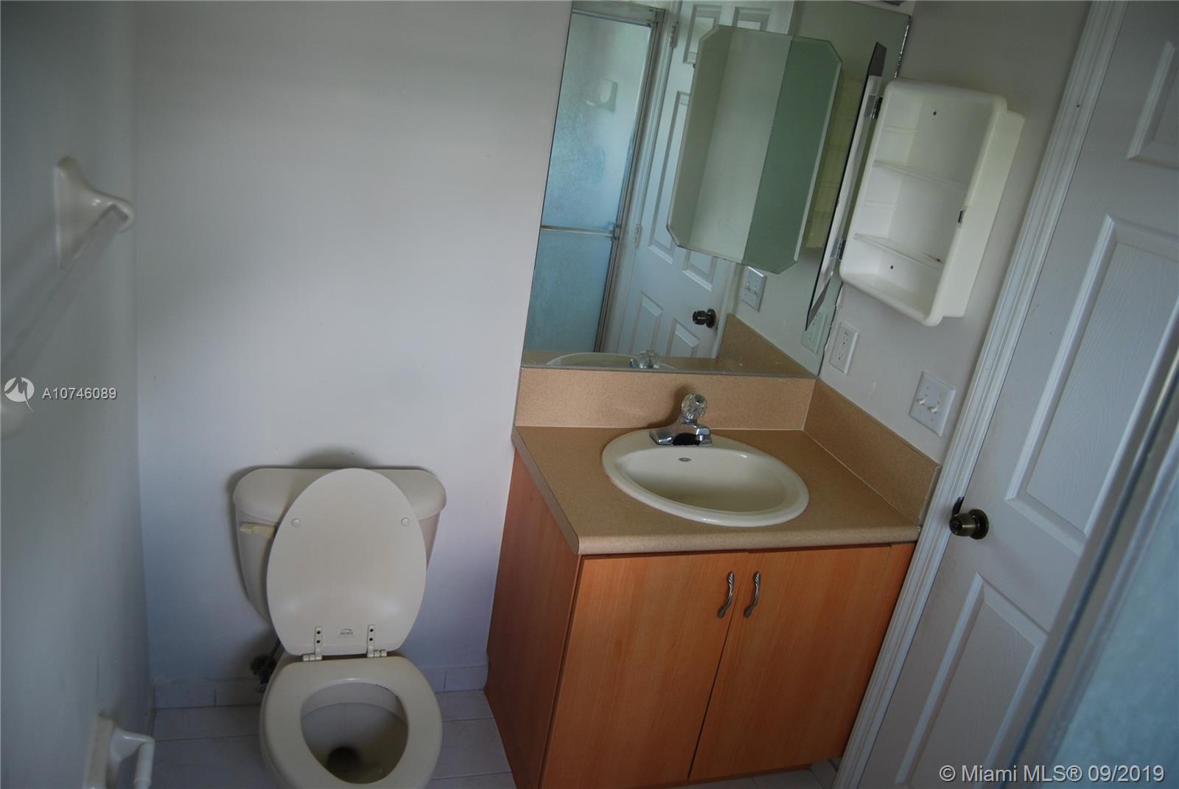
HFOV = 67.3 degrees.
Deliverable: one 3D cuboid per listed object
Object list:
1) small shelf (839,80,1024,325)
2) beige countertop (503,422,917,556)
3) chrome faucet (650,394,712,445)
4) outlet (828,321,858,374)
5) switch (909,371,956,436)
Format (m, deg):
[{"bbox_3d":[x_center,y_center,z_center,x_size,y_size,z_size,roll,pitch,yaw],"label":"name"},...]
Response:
[{"bbox_3d":[0.754,-0.436,1.988,0.085,0.476,0.391,2,22,-20],"label":"small shelf"},{"bbox_3d":[0.285,0.208,2.095,0.828,0.038,0.539,2,22,-20],"label":"beige countertop"},{"bbox_3d":[0.246,0.062,2.197,0.154,0.130,0.115,2,22,-20],"label":"chrome faucet"},{"bbox_3d":[0.664,-0.121,2.323,0.008,0.116,0.072,2,22,-20],"label":"outlet"},{"bbox_3d":[0.770,0.020,2.007,0.016,0.116,0.118,2,22,-20],"label":"switch"}]

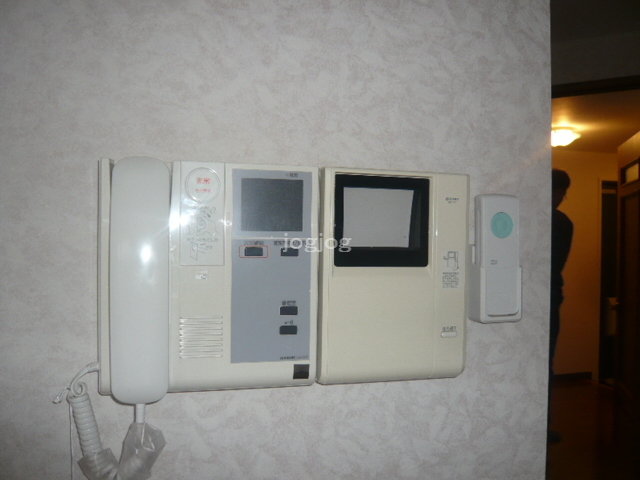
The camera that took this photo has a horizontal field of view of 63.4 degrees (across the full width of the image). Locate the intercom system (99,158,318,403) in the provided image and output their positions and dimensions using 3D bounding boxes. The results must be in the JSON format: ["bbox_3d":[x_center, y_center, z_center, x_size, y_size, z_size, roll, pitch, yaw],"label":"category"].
[{"bbox_3d":[-0.100,0.035,0.486,0.213,0.215,0.063,1,0,-13],"label":"intercom system"}]

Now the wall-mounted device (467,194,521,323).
[{"bbox_3d":[0.188,0.020,0.555,0.048,0.134,0.026,1,-1,-12],"label":"wall-mounted device"}]

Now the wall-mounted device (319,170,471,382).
[{"bbox_3d":[0.082,0.037,0.545,0.165,0.215,0.029,1,0,-13],"label":"wall-mounted device"}]

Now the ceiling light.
[{"bbox_3d":[1.870,-0.784,4.000,0.300,0.130,0.300,1,-1,-12],"label":"ceiling light"}]

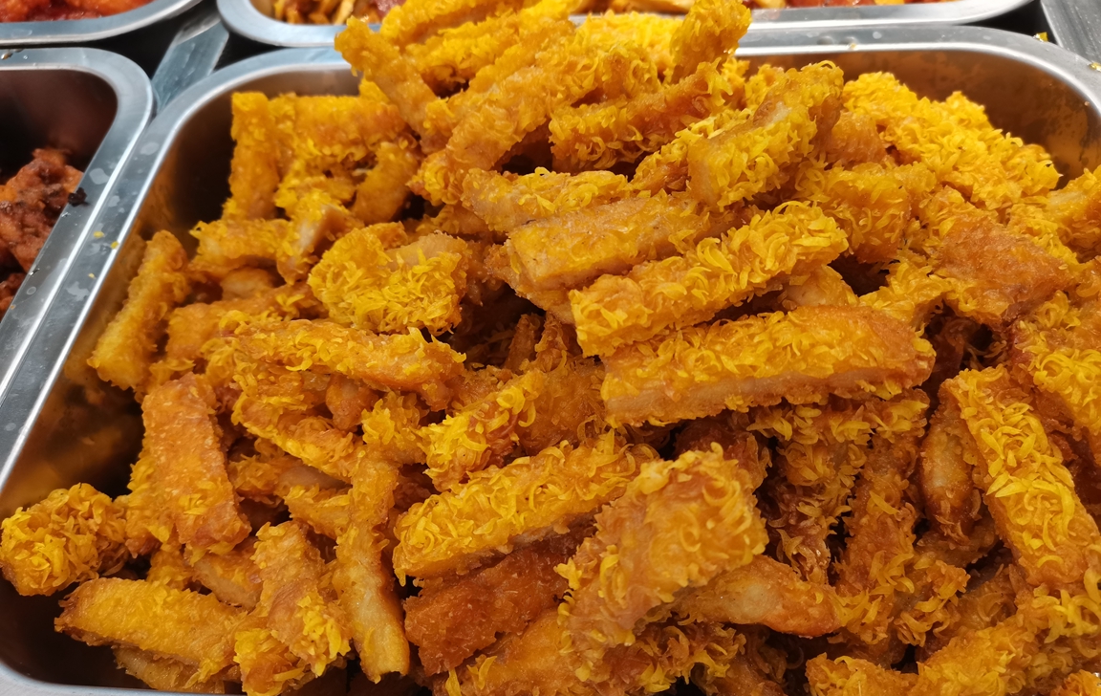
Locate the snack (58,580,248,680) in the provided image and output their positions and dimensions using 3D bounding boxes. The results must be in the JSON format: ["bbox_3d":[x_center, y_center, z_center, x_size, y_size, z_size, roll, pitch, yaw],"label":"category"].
[{"bbox_3d":[-0.133,0.093,0.276,0.063,0.012,0.019,4,57,13],"label":"snack"}]

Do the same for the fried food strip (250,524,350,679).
[{"bbox_3d":[-0.077,0.077,0.259,0.019,0.016,0.043,-20,73,-8],"label":"fried food strip"}]

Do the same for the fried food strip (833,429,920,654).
[{"bbox_3d":[0.094,0.051,0.234,0.019,0.017,0.062,11,67,14],"label":"fried food strip"}]

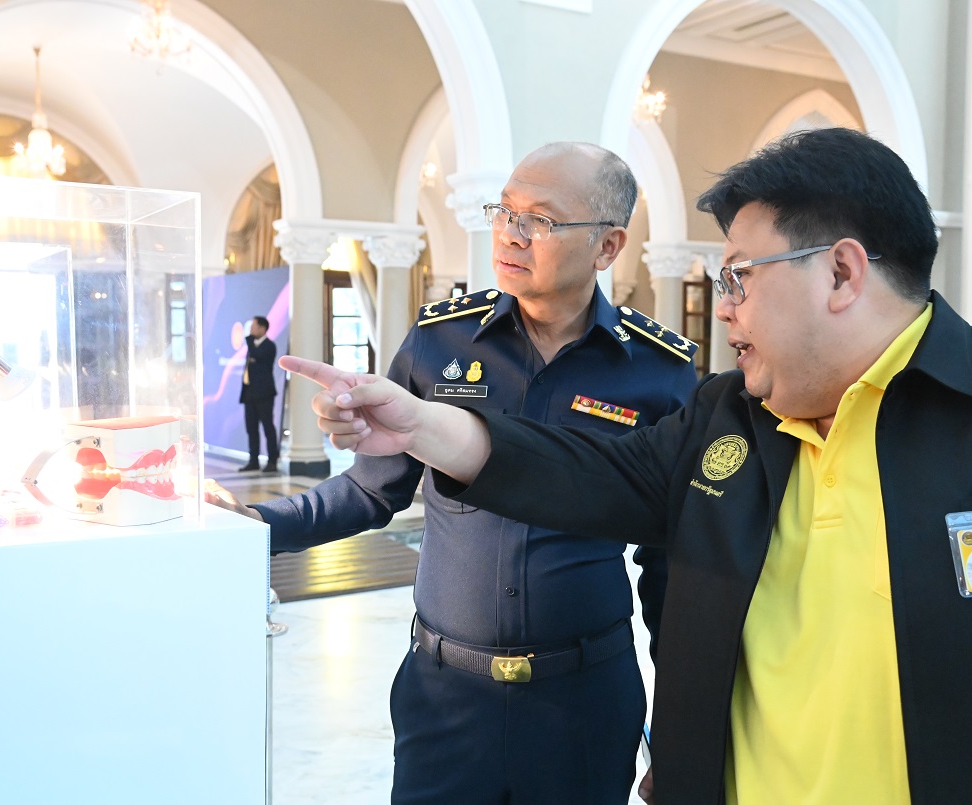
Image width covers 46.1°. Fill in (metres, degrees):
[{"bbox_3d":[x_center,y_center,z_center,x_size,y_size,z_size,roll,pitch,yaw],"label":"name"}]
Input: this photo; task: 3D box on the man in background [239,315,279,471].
[{"bbox_3d":[-2.540,-0.076,12.750,0.420,1.720,0.500,-1,3,-22],"label":"man in background"}]

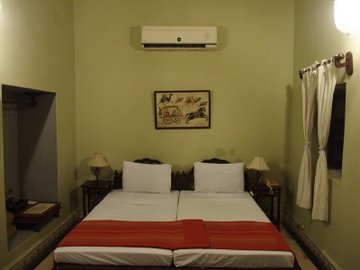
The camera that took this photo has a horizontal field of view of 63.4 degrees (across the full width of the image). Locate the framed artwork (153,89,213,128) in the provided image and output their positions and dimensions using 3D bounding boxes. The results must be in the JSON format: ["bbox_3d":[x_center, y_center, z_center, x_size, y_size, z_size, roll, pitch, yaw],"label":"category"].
[{"bbox_3d":[0.042,-0.351,4.102,0.786,0.540,0.030,1,5,2],"label":"framed artwork"}]

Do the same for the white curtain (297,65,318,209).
[{"bbox_3d":[1.418,0.063,3.258,0.113,1.538,0.390,1,5,2],"label":"white curtain"}]

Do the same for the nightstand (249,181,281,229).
[{"bbox_3d":[1.165,1.029,4.028,0.400,0.646,0.338,1,5,2],"label":"nightstand"}]

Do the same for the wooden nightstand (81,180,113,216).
[{"bbox_3d":[-1.130,1.003,4.092,0.400,0.635,0.338,1,5,2],"label":"wooden nightstand"}]

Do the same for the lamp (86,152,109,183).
[{"bbox_3d":[-1.144,0.469,4.057,0.292,0.430,0.292,1,5,2],"label":"lamp"}]

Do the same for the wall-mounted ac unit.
[{"bbox_3d":[-0.003,-1.291,3.929,0.991,0.269,0.215,1,5,2],"label":"wall-mounted ac unit"}]

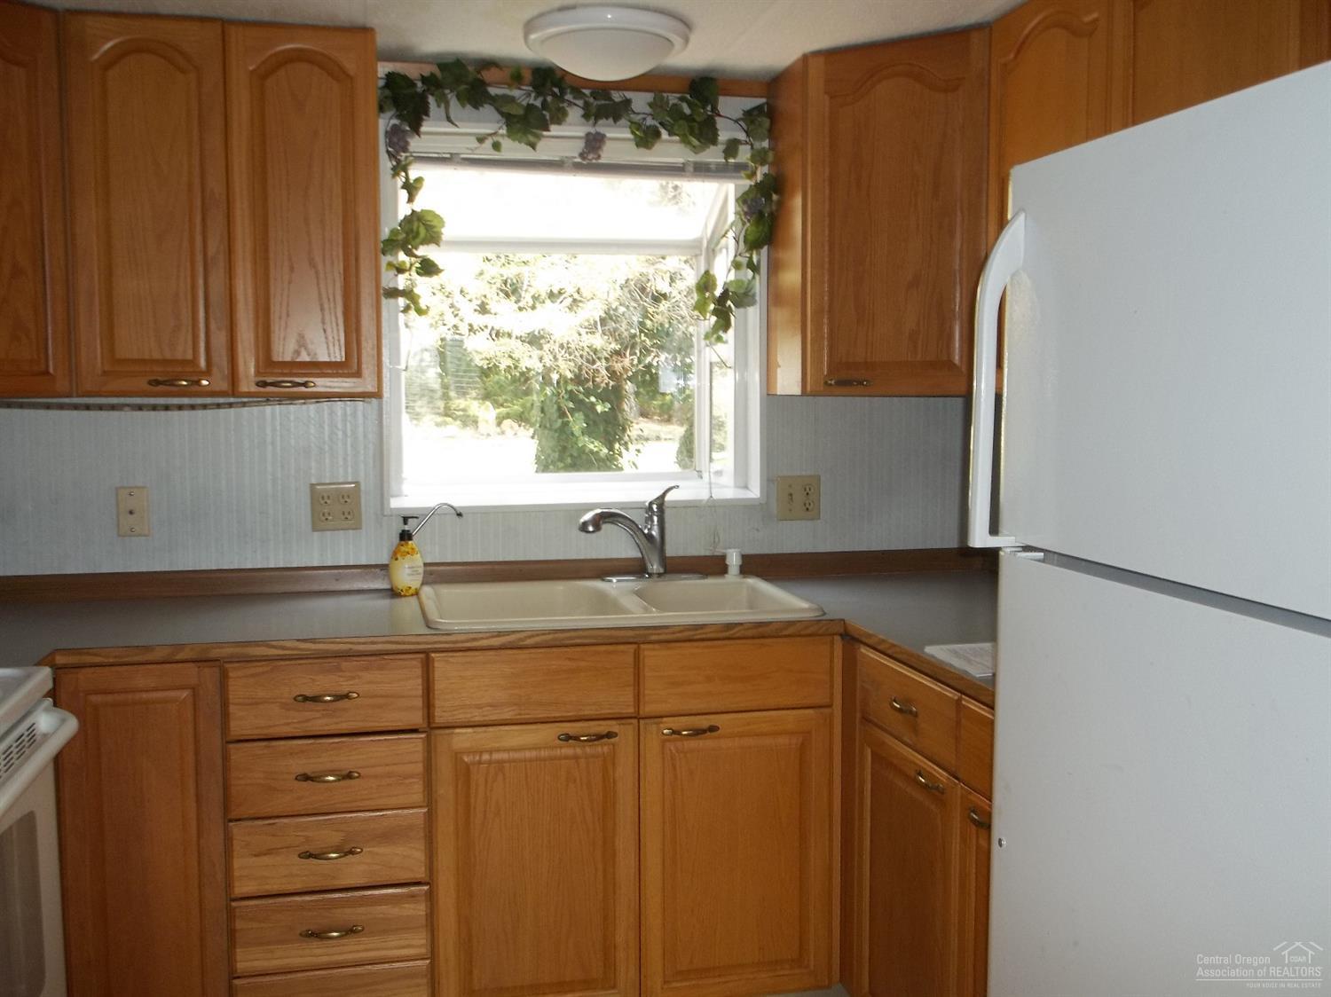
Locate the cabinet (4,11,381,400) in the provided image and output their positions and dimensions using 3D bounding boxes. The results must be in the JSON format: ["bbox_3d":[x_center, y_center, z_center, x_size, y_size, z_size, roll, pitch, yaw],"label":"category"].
[{"bbox_3d":[-0.965,-0.616,2.791,0.652,0.781,0.283,-1,4,-12],"label":"cabinet"}]

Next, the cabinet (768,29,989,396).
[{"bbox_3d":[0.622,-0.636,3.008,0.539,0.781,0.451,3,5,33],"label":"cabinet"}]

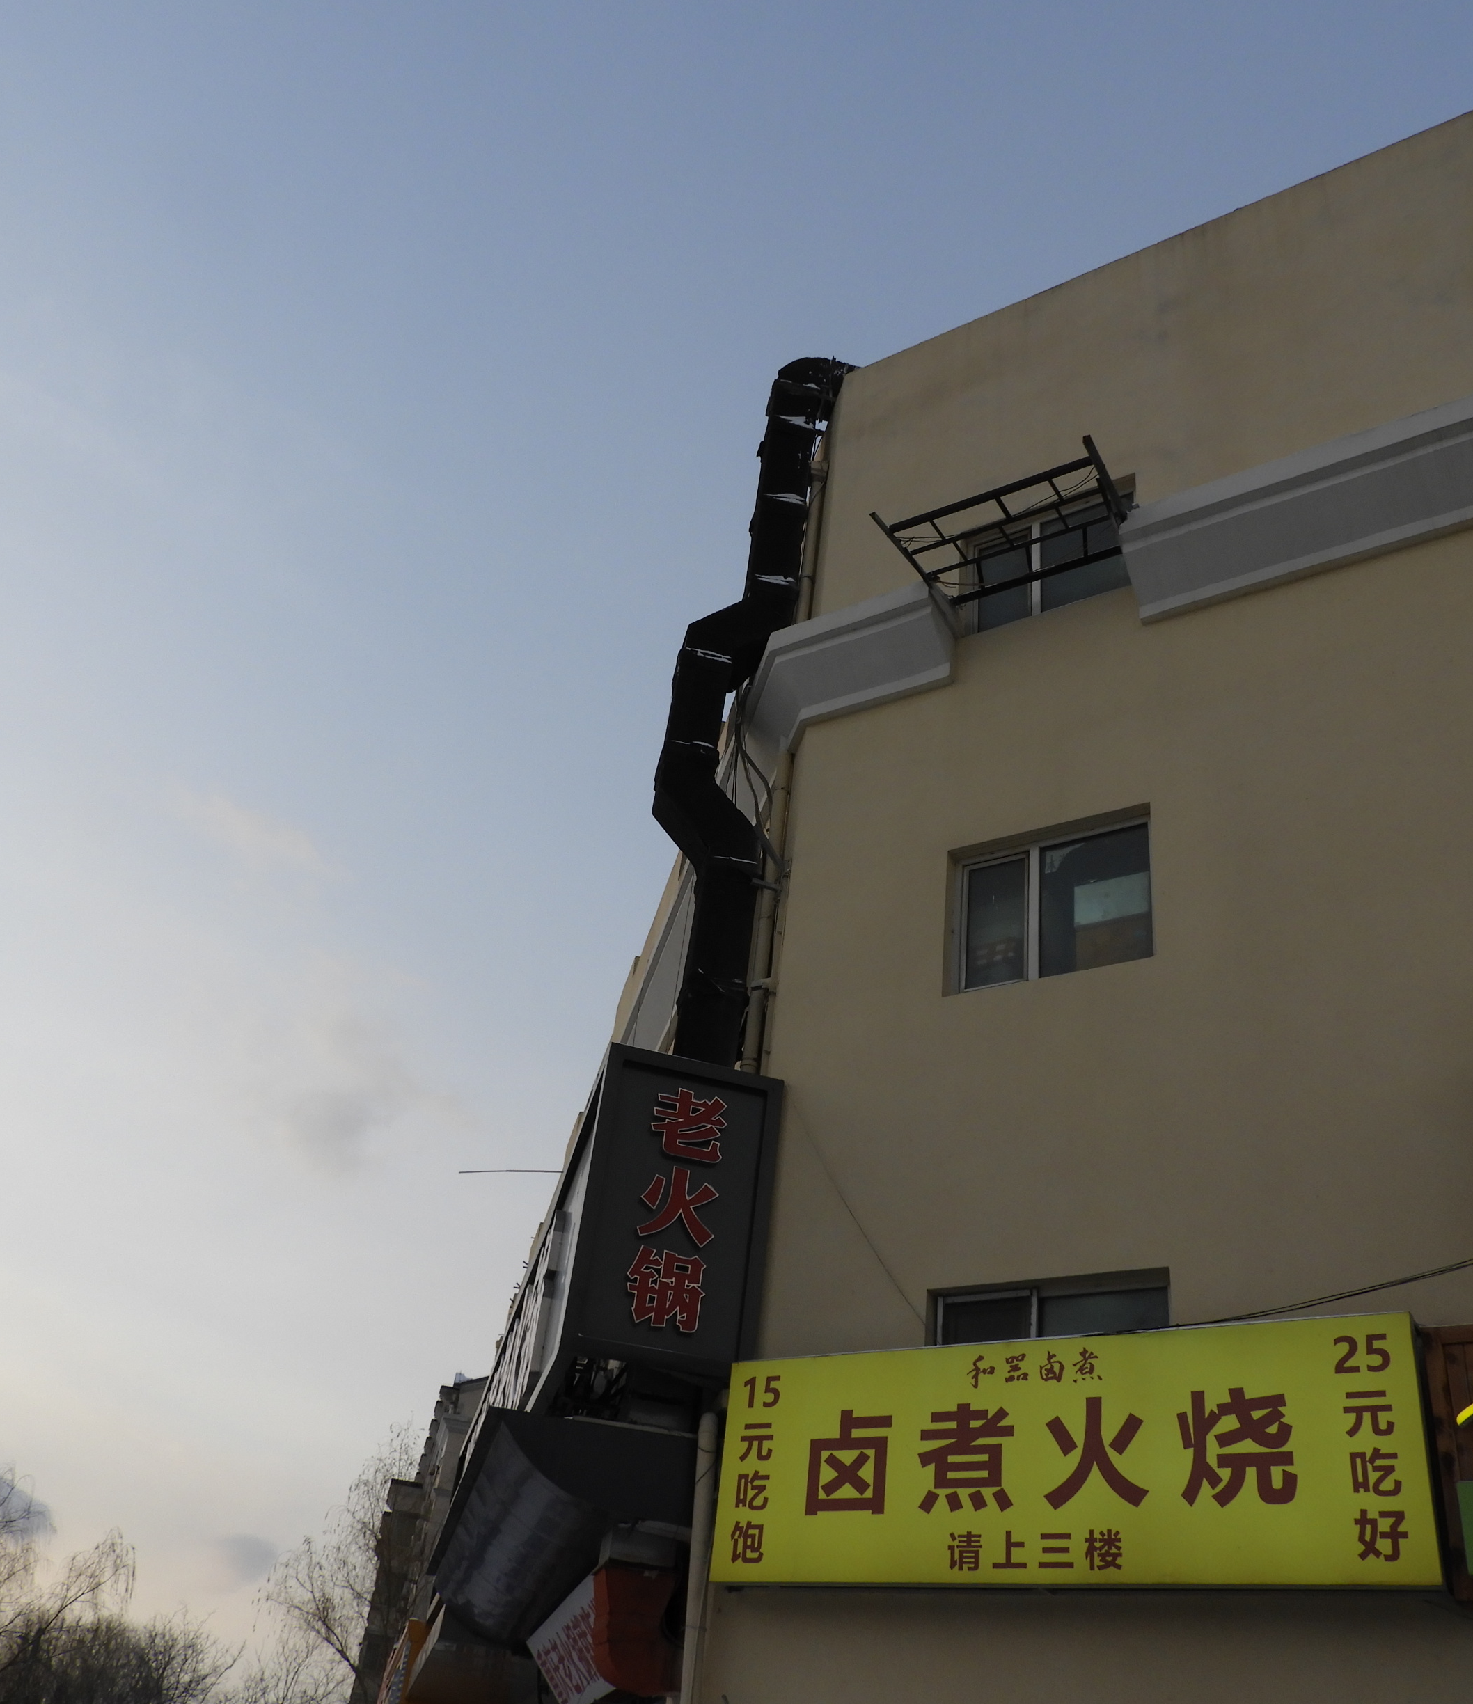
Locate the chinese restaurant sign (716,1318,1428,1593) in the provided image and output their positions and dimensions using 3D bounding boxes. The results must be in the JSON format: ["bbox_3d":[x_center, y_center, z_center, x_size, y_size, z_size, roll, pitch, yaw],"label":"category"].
[{"bbox_3d":[1.617,3.242,8.357,3.895,1.216,0.200,-15,-39,29],"label":"chinese restaurant sign"}]

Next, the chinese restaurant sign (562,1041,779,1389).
[{"bbox_3d":[-0.387,2.303,10.121,1.200,2.006,0.250,12,-34,-8],"label":"chinese restaurant sign"}]

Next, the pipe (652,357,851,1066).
[{"bbox_3d":[0.059,-1.529,13.194,1.100,7.700,0.550,12,-34,-8],"label":"pipe"}]

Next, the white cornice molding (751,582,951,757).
[{"bbox_3d":[0.796,-1.413,12.687,2.000,0.900,0.550,-15,-39,29],"label":"white cornice molding"}]

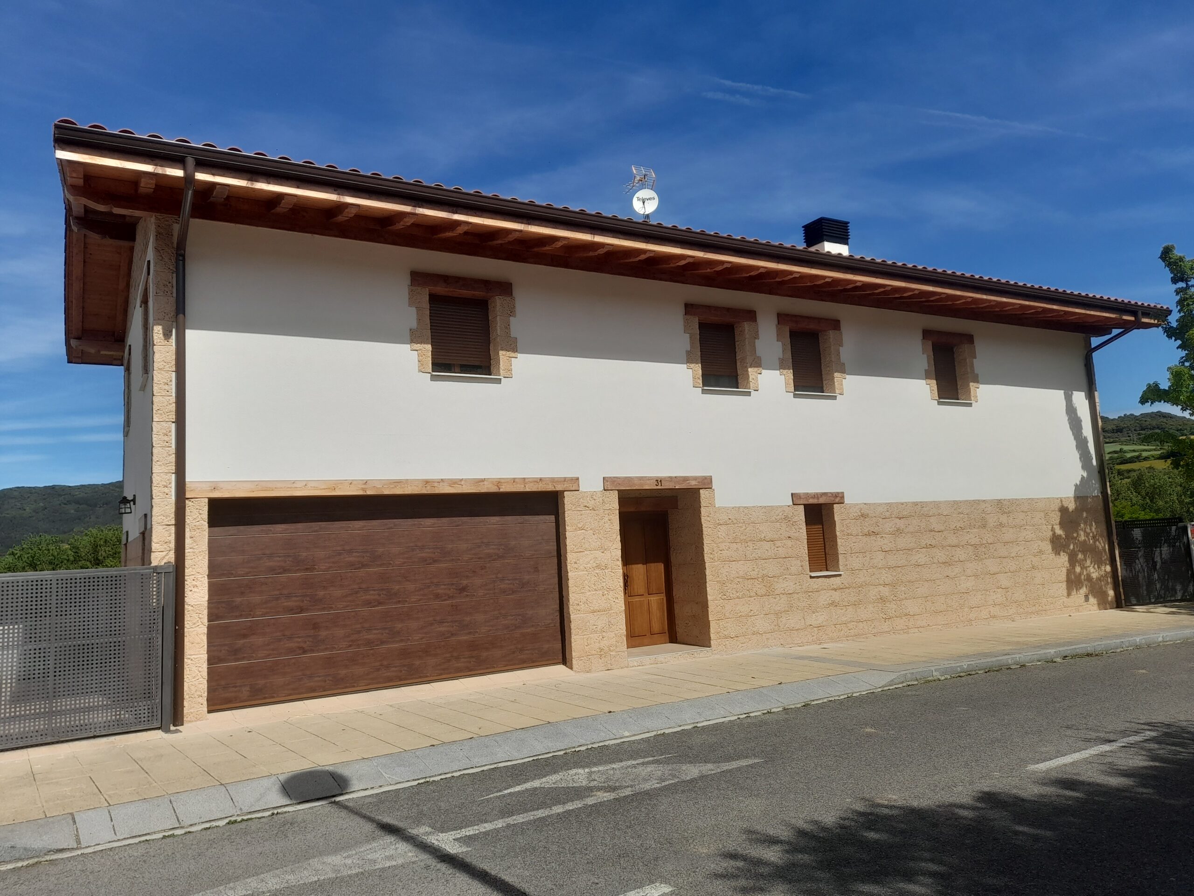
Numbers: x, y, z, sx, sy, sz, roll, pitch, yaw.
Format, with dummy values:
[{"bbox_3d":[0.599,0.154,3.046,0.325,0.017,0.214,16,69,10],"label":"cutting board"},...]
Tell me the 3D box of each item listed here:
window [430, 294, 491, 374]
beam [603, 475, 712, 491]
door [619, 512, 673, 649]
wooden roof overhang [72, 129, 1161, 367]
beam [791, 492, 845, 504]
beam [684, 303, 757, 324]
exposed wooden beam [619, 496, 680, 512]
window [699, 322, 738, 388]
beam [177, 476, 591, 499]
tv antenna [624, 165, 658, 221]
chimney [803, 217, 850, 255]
[{"bbox_3d":[-1.999,-1.562,12.344,1.030,1.200,0.120,1,-8,-31],"label":"window"},{"bbox_3d":[0.960,0.555,13.499,2.048,0.201,0.200,1,-8,-31],"label":"beam"},{"bbox_3d":[0.809,2.146,14.242,0.960,2.160,0.100,1,-8,-31],"label":"door"},{"bbox_3d":[1.282,-3.060,18.630,21.900,1.900,10.100,1,-8,-31],"label":"wooden roof overhang"},{"bbox_3d":[3.880,0.886,15.203,1.243,0.199,0.200,1,-8,-31],"label":"beam"},{"bbox_3d":[2.074,-2.260,14.588,1.533,0.203,0.200,1,-8,-31],"label":"beam"},{"bbox_3d":[0.671,0.905,13.951,1.556,0.220,0.200,1,-8,-31],"label":"exposed wooden beam"},{"bbox_3d":[1.986,-1.527,14.720,1.020,1.200,0.120,1,-8,-31],"label":"window"},{"bbox_3d":[-2.575,0.516,11.383,5.332,0.198,0.200,1,-8,-31],"label":"beam"},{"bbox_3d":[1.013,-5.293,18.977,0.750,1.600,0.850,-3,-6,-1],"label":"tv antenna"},{"bbox_3d":[5.123,-4.429,19.400,0.830,1.250,0.660,1,-8,-31],"label":"chimney"}]

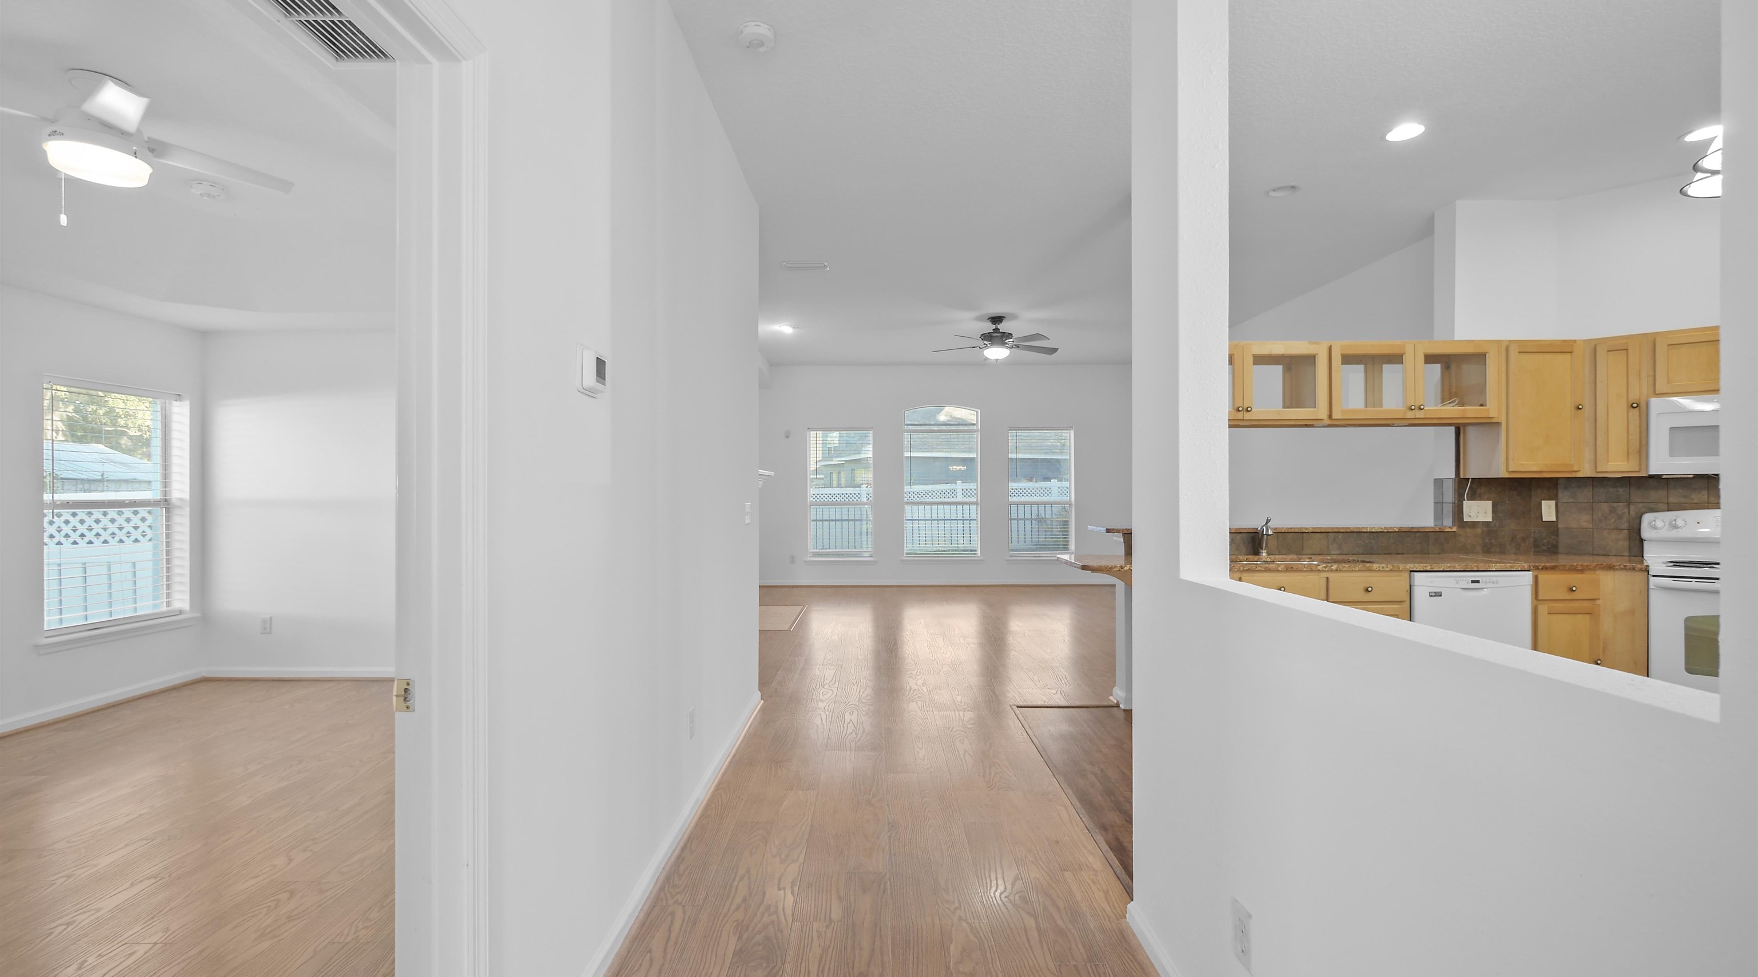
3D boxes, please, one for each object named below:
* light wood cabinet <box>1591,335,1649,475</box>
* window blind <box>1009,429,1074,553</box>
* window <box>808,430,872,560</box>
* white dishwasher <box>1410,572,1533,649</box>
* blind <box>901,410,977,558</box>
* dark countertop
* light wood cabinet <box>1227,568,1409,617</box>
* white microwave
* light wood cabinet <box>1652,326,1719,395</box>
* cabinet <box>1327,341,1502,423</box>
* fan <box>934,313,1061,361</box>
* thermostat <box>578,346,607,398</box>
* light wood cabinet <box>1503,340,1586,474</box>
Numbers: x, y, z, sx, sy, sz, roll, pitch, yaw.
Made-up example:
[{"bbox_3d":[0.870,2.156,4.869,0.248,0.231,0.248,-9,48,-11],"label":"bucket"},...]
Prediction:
[{"bbox_3d":[4.059,-0.453,3.920,0.230,0.762,0.320,-1,-1,45],"label":"light wood cabinet"},{"bbox_3d":[2.229,0.040,9.780,0.880,1.730,0.060,0,0,0],"label":"window blind"},{"bbox_3d":[-0.536,0.066,9.830,0.900,1.790,0.100,0,0,0],"label":"window"},{"bbox_3d":[3.037,0.865,3.930,0.605,0.870,0.610,0,0,0],"label":"white dishwasher"},{"bbox_3d":[0.850,-0.091,9.780,1.040,2.040,0.060,0,0,0],"label":"blind"},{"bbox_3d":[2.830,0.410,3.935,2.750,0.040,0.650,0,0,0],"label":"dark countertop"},{"bbox_3d":[2.236,0.864,3.878,0.910,0.876,0.620,0,0,0],"label":"light wood cabinet"},{"bbox_3d":[4.384,-0.274,3.546,0.760,0.400,0.400,-1,-1,45],"label":"white microwave"},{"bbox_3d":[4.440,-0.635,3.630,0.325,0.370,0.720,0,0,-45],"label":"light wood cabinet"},{"bbox_3d":[2.980,-0.590,4.090,0.970,0.456,0.325,0,0,0],"label":"cabinet"},{"bbox_3d":[1.170,-1.490,7.070,1.300,0.450,1.280,0,0,0],"label":"fan"},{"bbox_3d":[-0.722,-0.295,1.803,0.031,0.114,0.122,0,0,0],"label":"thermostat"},{"bbox_3d":[3.694,-0.441,4.090,0.455,0.761,0.325,0,0,0],"label":"light wood cabinet"}]

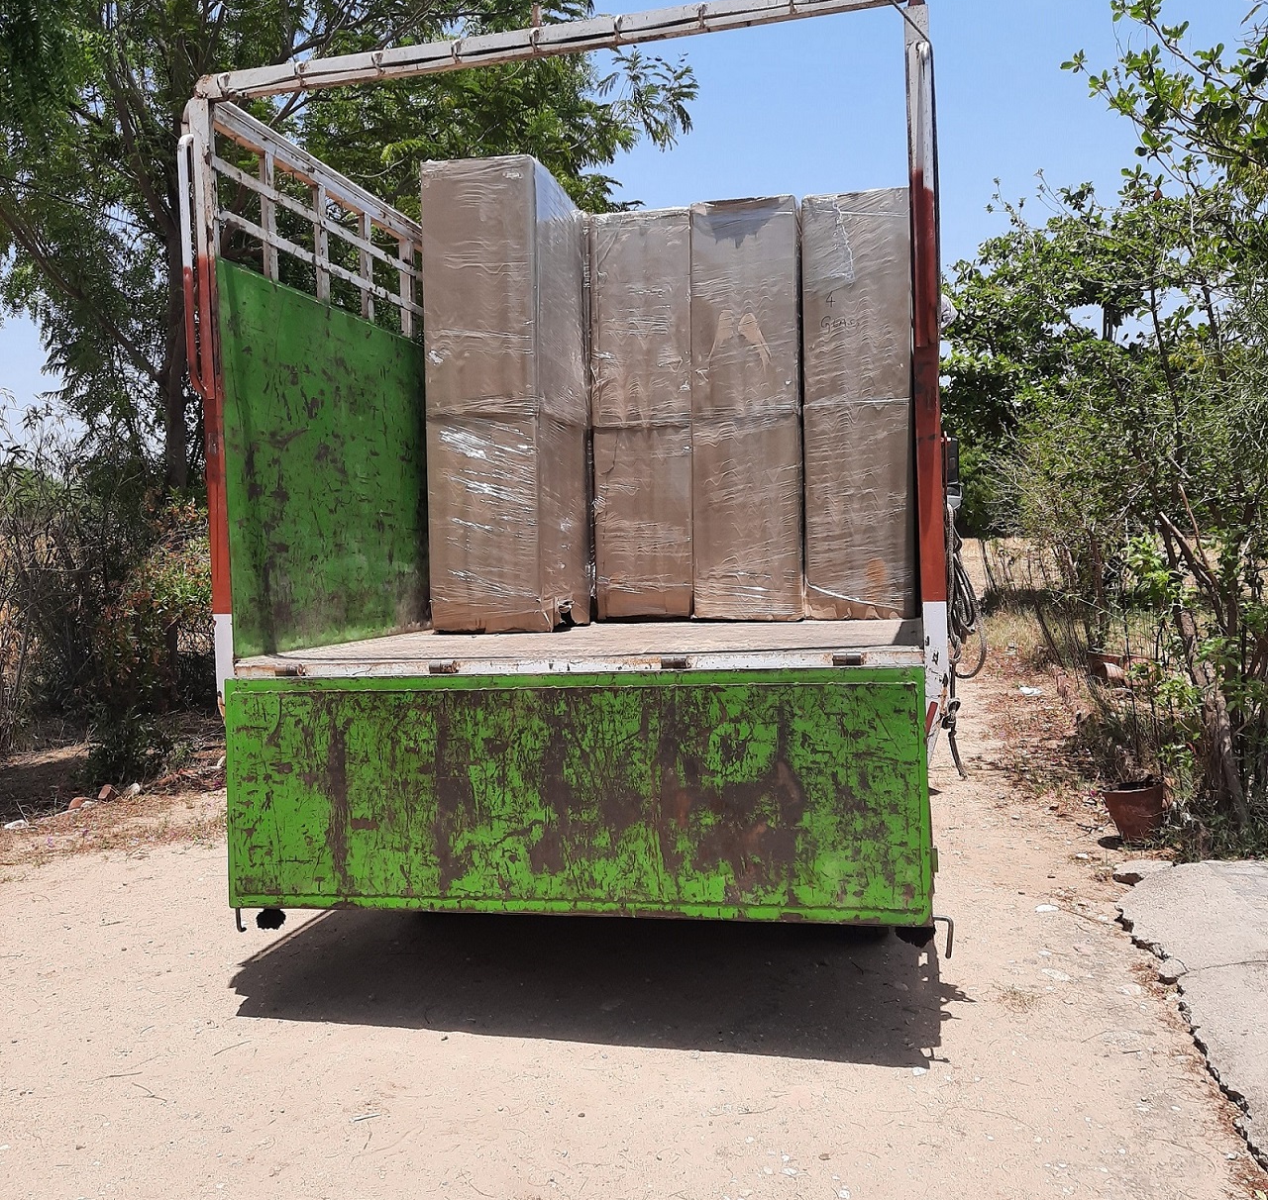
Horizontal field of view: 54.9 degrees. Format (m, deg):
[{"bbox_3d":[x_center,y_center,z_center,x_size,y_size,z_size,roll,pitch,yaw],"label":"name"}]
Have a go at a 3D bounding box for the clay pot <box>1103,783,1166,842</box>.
[{"bbox_3d":[2.171,0.905,5.296,0.272,0.225,0.272,-2,2,14],"label":"clay pot"}]

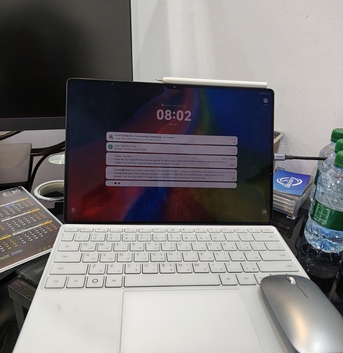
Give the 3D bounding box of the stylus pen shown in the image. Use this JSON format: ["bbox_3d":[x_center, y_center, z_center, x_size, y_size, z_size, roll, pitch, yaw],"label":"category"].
[{"bbox_3d":[0.059,-0.132,0.447,0.161,0.009,0.009,1,-1,-6],"label":"stylus pen"}]

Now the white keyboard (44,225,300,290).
[{"bbox_3d":[0.006,0.093,0.378,0.279,0.009,0.112,1,26,-7],"label":"white keyboard"}]

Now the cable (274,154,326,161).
[{"bbox_3d":[0.187,-0.026,0.460,0.079,0.009,0.007,1,-1,-6],"label":"cable"}]

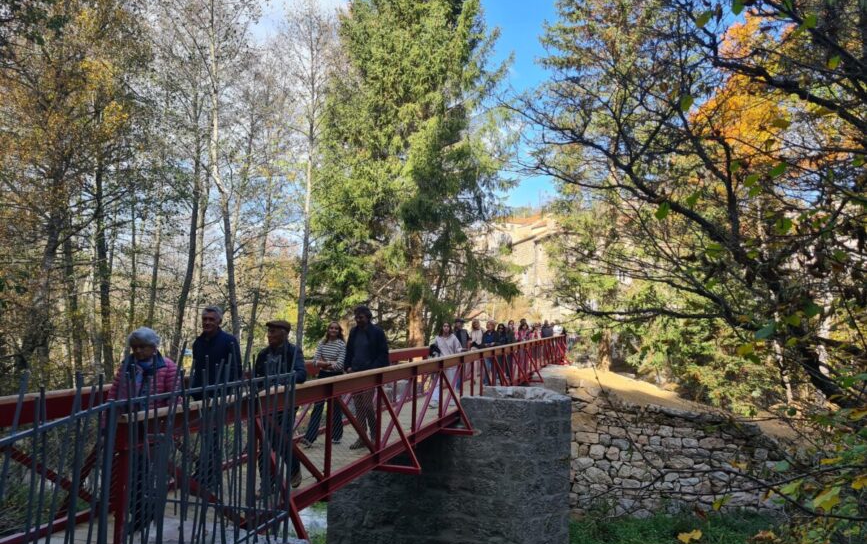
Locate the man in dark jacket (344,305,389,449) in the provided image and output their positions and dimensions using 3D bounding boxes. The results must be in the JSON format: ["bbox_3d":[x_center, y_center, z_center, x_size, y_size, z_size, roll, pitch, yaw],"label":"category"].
[{"bbox_3d":[-0.868,1.343,8.370,0.550,1.800,0.410,-1,-5,19],"label":"man in dark jacket"}]

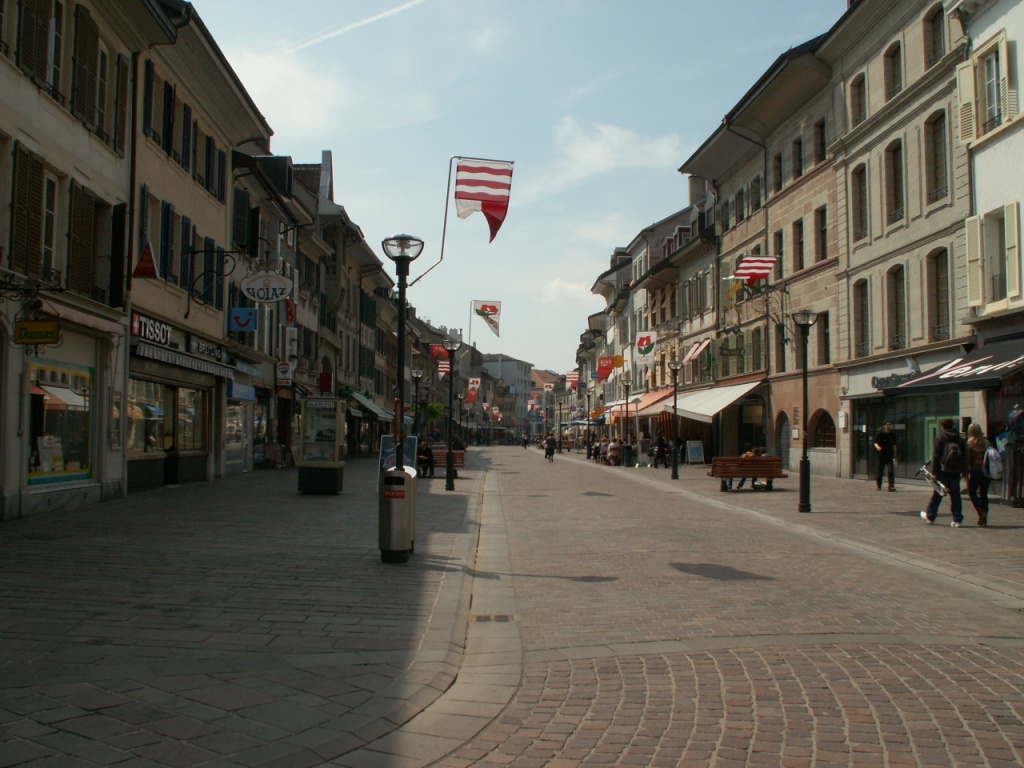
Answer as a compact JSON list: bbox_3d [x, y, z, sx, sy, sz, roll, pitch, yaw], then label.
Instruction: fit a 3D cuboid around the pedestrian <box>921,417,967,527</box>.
[{"bbox_3d":[7.302,1.500,17.500,0.660,1.790,0.620,1,-3,-12],"label":"pedestrian"}]

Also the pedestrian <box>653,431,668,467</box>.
[{"bbox_3d":[6.576,2.902,45.700,0.550,1.670,0.550,-2,-3,30],"label":"pedestrian"}]

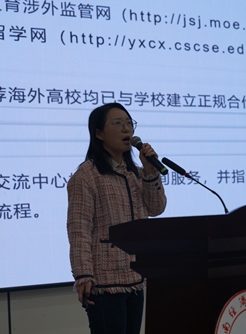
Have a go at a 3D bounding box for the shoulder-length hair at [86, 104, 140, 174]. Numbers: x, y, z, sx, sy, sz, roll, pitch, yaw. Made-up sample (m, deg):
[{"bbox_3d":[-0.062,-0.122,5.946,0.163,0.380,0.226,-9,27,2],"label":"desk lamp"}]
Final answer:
[{"bbox_3d":[-0.049,-0.126,4.450,0.205,0.335,0.205,-1,-3,-40],"label":"shoulder-length hair"}]

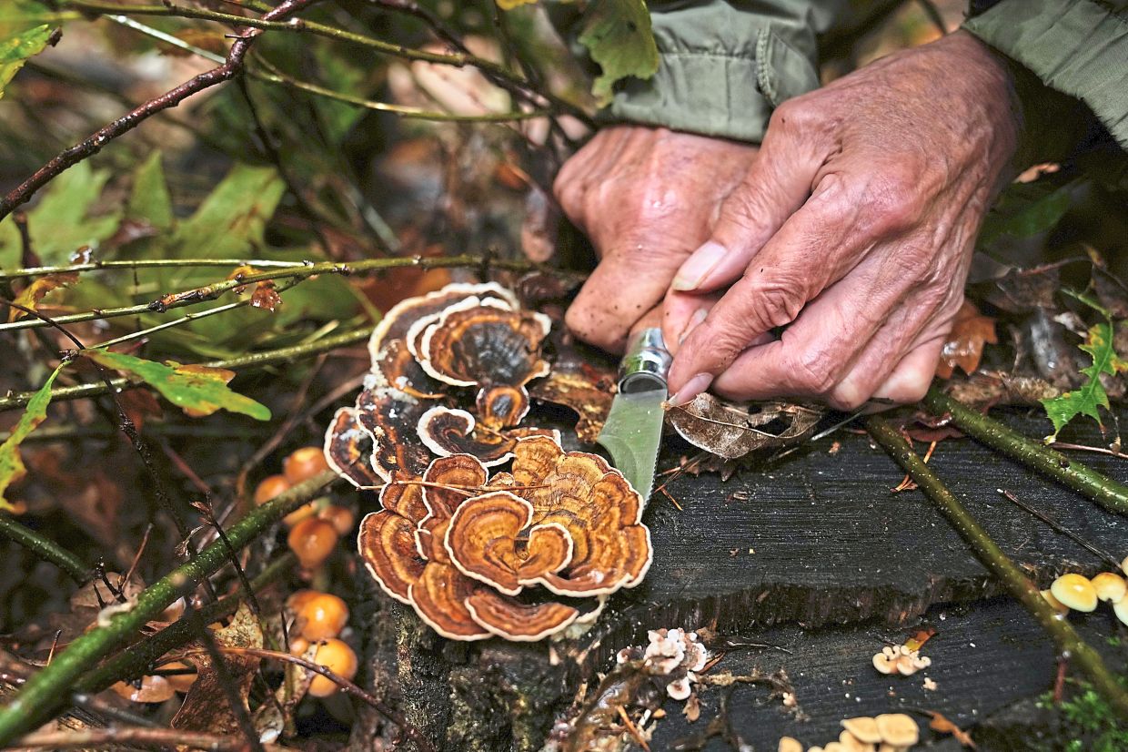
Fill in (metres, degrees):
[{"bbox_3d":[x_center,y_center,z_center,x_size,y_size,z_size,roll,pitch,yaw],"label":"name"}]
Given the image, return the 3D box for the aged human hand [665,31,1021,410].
[{"bbox_3d":[0.106,-0.052,0.460,0.103,0.072,0.165,46,74,0],"label":"aged human hand"}]

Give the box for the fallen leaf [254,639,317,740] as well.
[{"bbox_3d":[-0.097,0.111,0.438,0.020,0.011,0.039,27,62,12],"label":"fallen leaf"}]

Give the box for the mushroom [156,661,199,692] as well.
[{"bbox_3d":[-0.138,0.106,0.445,0.015,0.011,0.015,0,40,0],"label":"mushroom"}]

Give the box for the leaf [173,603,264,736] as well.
[{"bbox_3d":[-0.121,0.103,0.438,0.032,0.014,0.049,16,57,7],"label":"leaf"}]

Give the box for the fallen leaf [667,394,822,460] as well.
[{"bbox_3d":[0.064,0.018,0.445,0.057,0.017,0.035,0,40,0],"label":"fallen leaf"}]

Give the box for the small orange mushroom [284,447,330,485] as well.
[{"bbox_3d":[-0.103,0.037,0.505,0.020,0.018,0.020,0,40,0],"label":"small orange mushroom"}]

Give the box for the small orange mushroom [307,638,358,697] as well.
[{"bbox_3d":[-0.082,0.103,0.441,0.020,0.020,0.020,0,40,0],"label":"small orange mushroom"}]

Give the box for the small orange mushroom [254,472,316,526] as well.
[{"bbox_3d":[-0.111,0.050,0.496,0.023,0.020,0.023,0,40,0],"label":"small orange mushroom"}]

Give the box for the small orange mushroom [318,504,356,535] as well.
[{"bbox_3d":[-0.090,0.058,0.499,0.017,0.015,0.017,0,40,0],"label":"small orange mushroom"}]

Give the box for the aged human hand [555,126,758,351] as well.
[{"bbox_3d":[0.039,-0.056,0.496,0.098,0.072,0.108,9,52,22],"label":"aged human hand"}]

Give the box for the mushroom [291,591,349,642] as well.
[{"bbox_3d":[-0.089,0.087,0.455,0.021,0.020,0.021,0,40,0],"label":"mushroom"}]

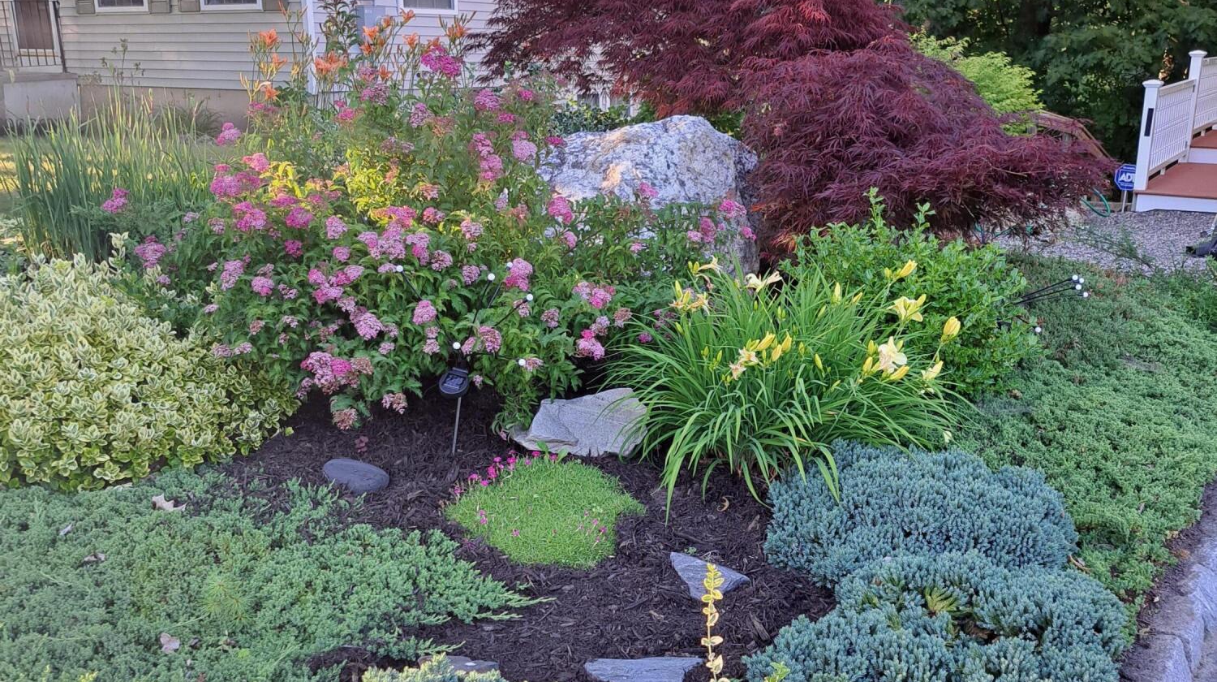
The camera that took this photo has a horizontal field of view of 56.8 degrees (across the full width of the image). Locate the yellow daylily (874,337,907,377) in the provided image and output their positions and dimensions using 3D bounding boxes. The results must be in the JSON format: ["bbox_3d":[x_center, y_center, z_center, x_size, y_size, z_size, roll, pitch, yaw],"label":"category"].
[{"bbox_3d":[0.928,0.052,3.700,0.108,0.120,0.100,-1,14,-5],"label":"yellow daylily"}]

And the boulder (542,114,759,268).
[{"bbox_3d":[0.209,-0.658,5.700,1.100,0.920,0.850,0,14,0],"label":"boulder"}]

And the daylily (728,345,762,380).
[{"bbox_3d":[0.439,0.069,3.620,0.105,0.100,0.095,3,15,10],"label":"daylily"}]

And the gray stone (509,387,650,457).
[{"bbox_3d":[-0.095,0.273,3.750,0.440,0.160,0.280,0,14,0],"label":"gray stone"}]

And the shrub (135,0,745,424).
[{"bbox_3d":[-0.645,-0.613,4.600,2.200,1.330,1.650,0,14,0],"label":"shrub"}]

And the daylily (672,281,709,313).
[{"bbox_3d":[0.280,-0.150,3.850,0.125,0.105,0.100,3,15,10],"label":"daylily"}]

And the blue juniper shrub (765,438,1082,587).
[{"bbox_3d":[0.875,0.455,3.150,0.860,0.300,0.720,0,15,0],"label":"blue juniper shrub"}]

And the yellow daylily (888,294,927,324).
[{"bbox_3d":[1.014,-0.110,3.820,0.125,0.100,0.100,0,14,0],"label":"yellow daylily"}]

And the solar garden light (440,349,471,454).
[{"bbox_3d":[-0.498,0.195,3.650,0.100,0.360,0.100,1,14,5],"label":"solar garden light"}]

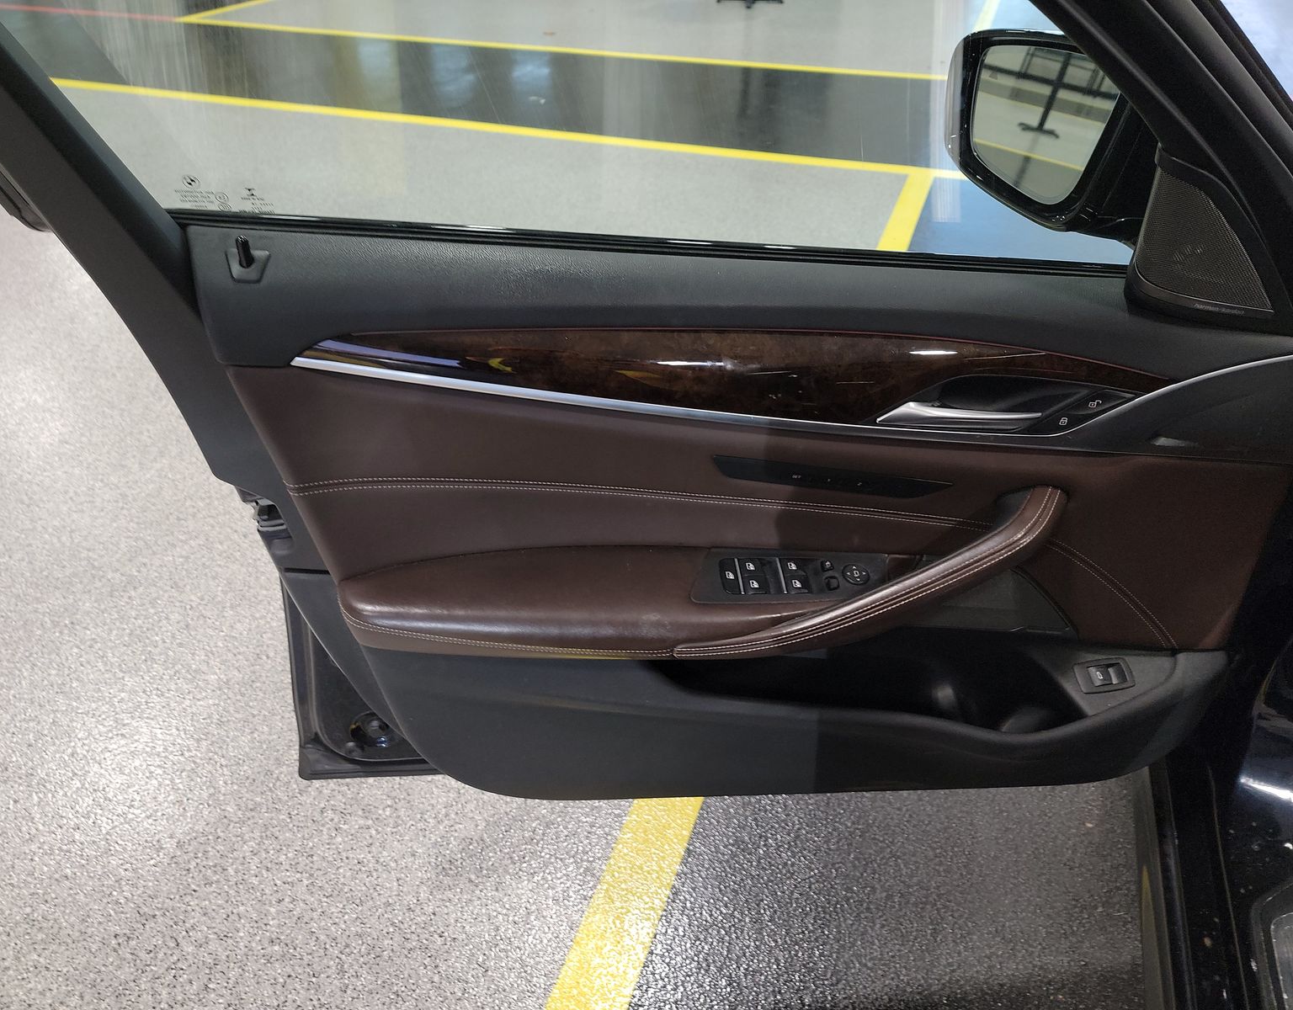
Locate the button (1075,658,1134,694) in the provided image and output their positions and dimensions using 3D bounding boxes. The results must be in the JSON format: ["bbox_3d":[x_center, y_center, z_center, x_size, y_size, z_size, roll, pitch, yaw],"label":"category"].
[{"bbox_3d":[0.449,0.169,0.917,0.048,0.013,0.030,-9,56,4],"label":"button"}]

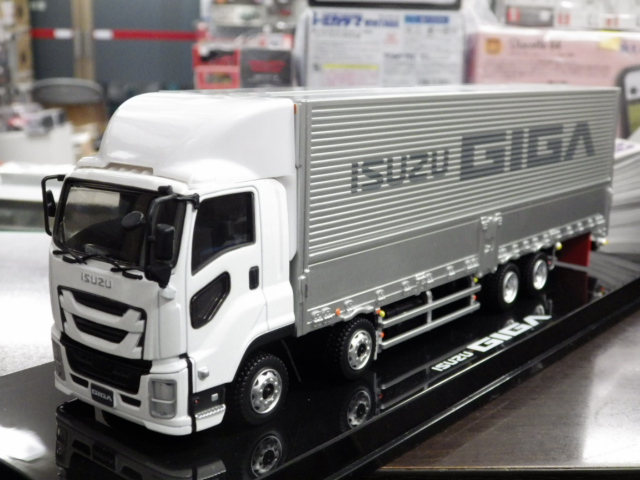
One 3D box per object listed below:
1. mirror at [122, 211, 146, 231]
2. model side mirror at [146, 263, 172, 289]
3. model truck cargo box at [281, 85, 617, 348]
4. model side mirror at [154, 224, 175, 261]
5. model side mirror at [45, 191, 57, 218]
[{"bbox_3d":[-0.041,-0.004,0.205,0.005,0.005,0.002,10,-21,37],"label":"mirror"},{"bbox_3d":[-0.037,0.008,0.211,0.005,0.005,0.003,8,13,31],"label":"model side mirror"},{"bbox_3d":[0.044,-0.026,0.360,0.057,0.065,0.235,10,14,37],"label":"model truck cargo box"},{"bbox_3d":[-0.035,0.001,0.209,0.004,0.008,0.002,6,13,23],"label":"model side mirror"},{"bbox_3d":[-0.075,-0.010,0.259,0.002,0.007,0.004,-7,14,-34],"label":"model side mirror"}]

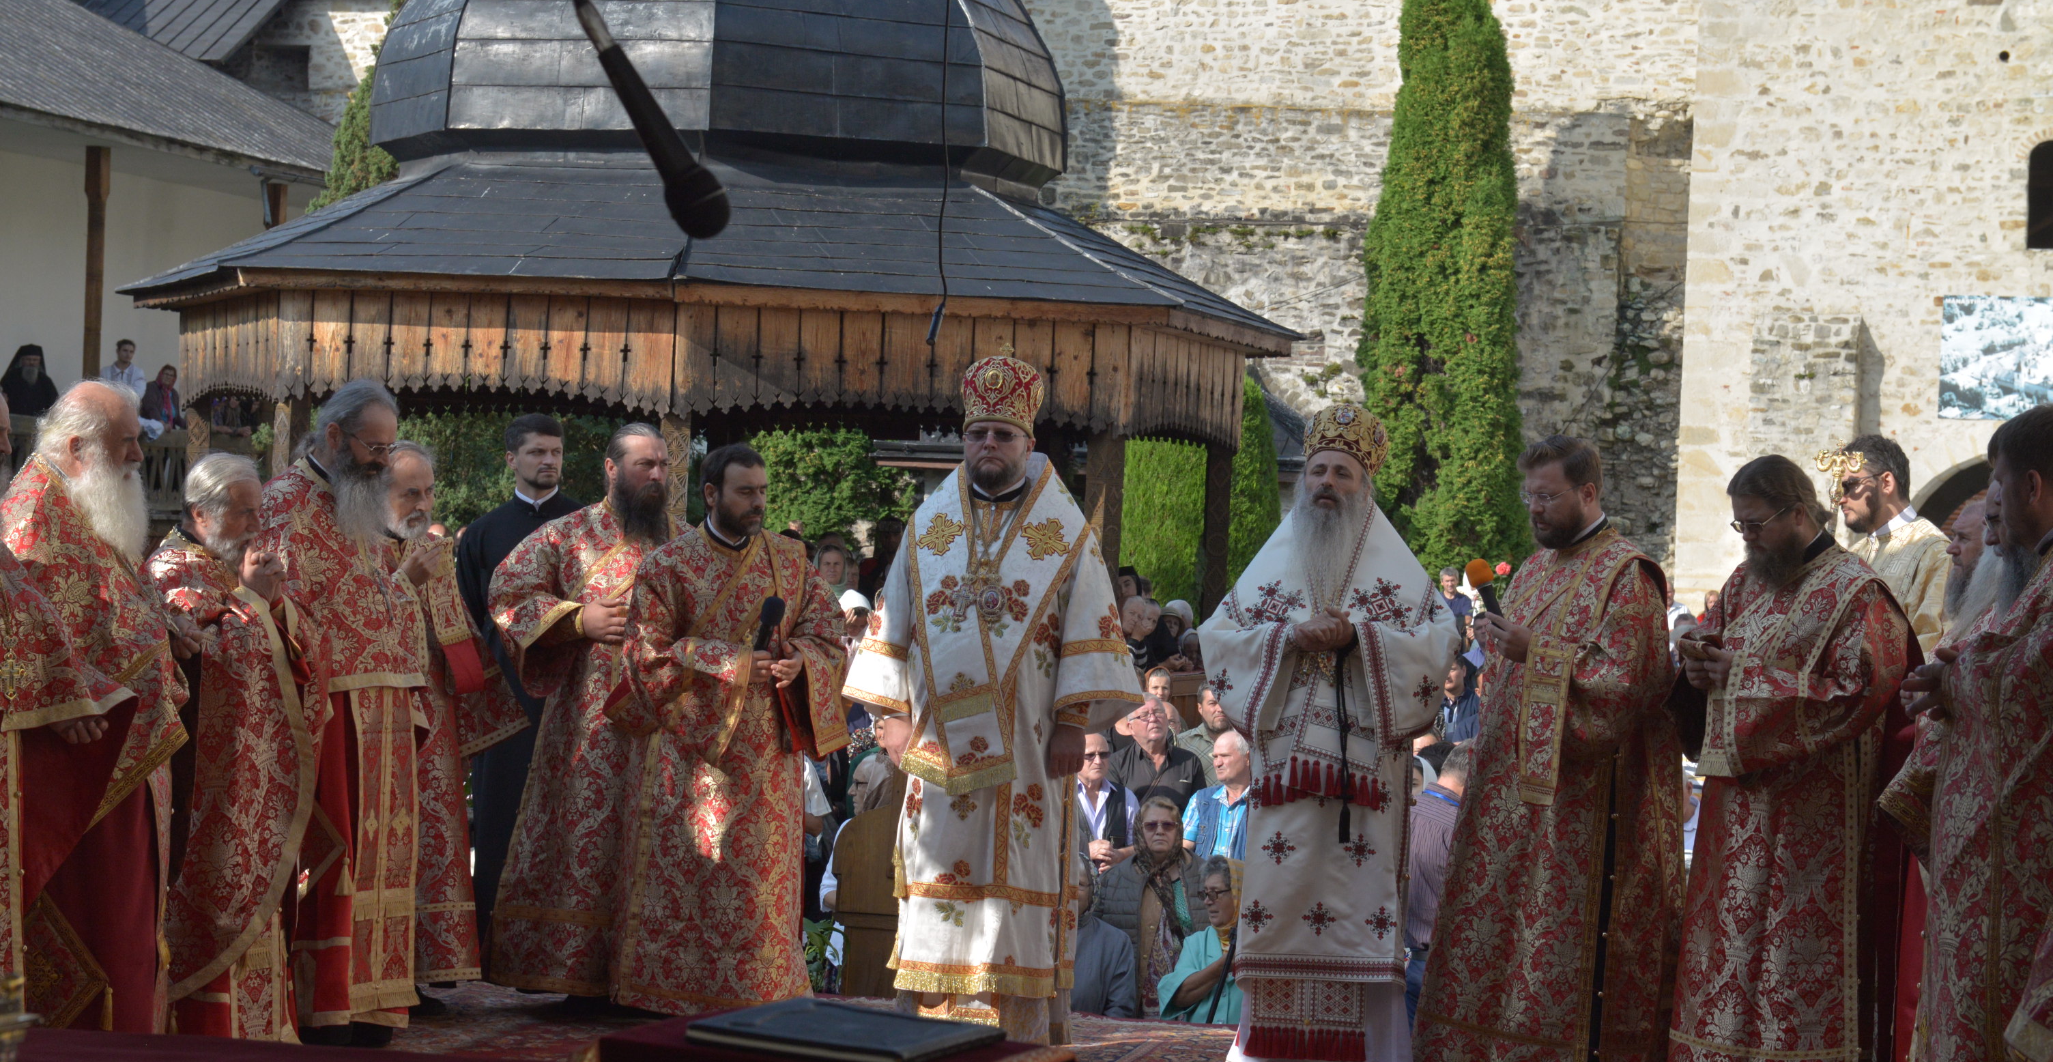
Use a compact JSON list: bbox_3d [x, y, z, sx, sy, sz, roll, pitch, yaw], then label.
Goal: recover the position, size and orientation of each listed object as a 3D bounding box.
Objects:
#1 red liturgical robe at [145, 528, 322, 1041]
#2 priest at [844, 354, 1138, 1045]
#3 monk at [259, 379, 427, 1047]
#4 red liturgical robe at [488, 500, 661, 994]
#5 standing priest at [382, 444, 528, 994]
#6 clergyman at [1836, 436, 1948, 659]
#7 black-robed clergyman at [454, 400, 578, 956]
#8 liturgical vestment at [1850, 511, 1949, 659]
[{"bbox_3d":[-2.091,0.672,10.550,0.460,1.364,0.530,2,0,30],"label":"red liturgical robe"},{"bbox_3d":[-0.108,0.476,11.450,0.820,1.968,0.500,2,0,14],"label":"priest"},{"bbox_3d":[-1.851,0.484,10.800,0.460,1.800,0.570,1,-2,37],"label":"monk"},{"bbox_3d":[-1.315,0.647,12.100,0.700,1.480,0.520,3,-2,-41],"label":"red liturgical robe"},{"bbox_3d":[-1.803,0.579,11.950,0.480,1.680,0.580,2,1,38],"label":"standing priest"},{"bbox_3d":[2.380,0.648,11.000,0.440,1.820,0.580,3,-1,-21],"label":"clergyman"},{"bbox_3d":[-1.604,0.505,12.900,0.560,1.761,0.360,2,0,-22],"label":"black-robed clergyman"},{"bbox_3d":[2.605,0.665,12.000,0.420,1.460,0.560,1,0,-30],"label":"liturgical vestment"}]

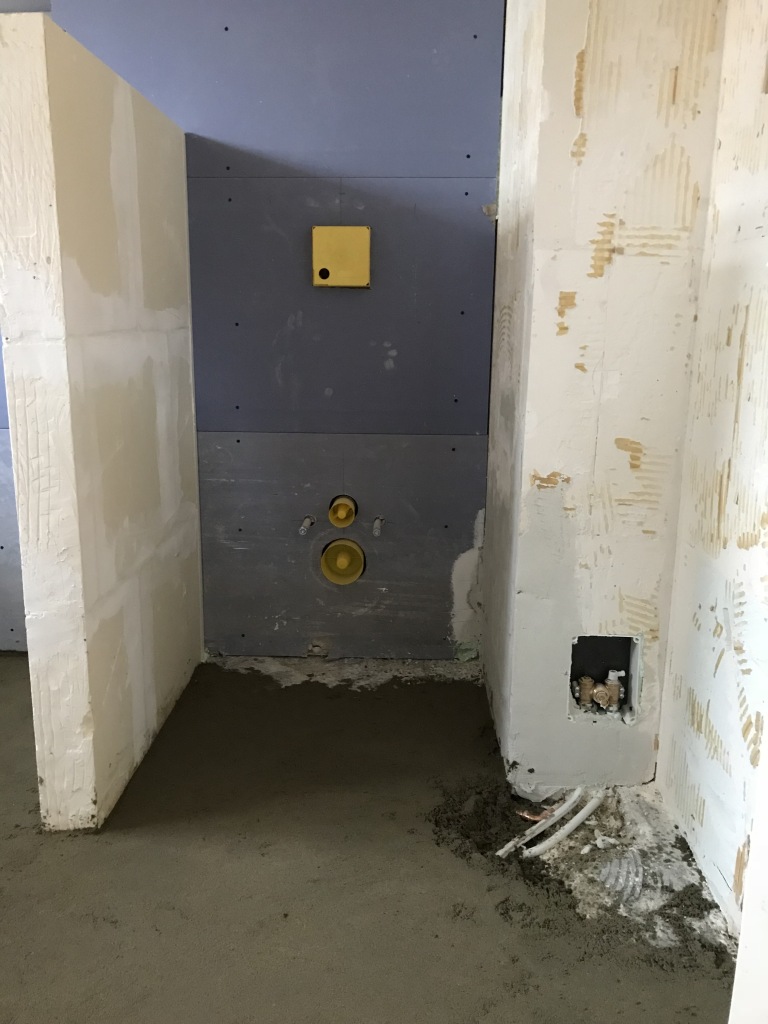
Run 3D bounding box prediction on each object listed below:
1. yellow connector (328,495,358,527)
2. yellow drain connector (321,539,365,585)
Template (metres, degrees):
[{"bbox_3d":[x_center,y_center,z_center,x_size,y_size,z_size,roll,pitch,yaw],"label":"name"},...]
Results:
[{"bbox_3d":[-0.100,0.001,2.070,0.064,0.064,0.095,1,10,2],"label":"yellow connector"},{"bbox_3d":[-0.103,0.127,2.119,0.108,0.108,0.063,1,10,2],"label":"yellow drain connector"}]

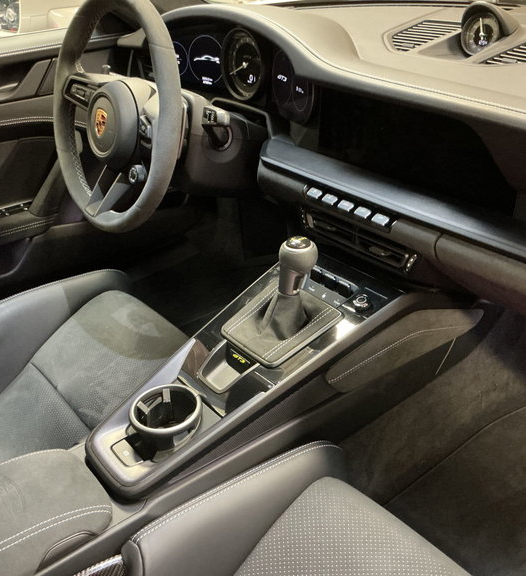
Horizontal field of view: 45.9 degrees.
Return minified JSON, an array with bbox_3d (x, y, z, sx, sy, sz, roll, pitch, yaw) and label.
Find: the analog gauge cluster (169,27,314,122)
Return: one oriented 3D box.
[{"bbox_3d":[-0.047,-0.377,1.053,0.065,0.130,0.380,-11,30,-44],"label":"analog gauge cluster"}]

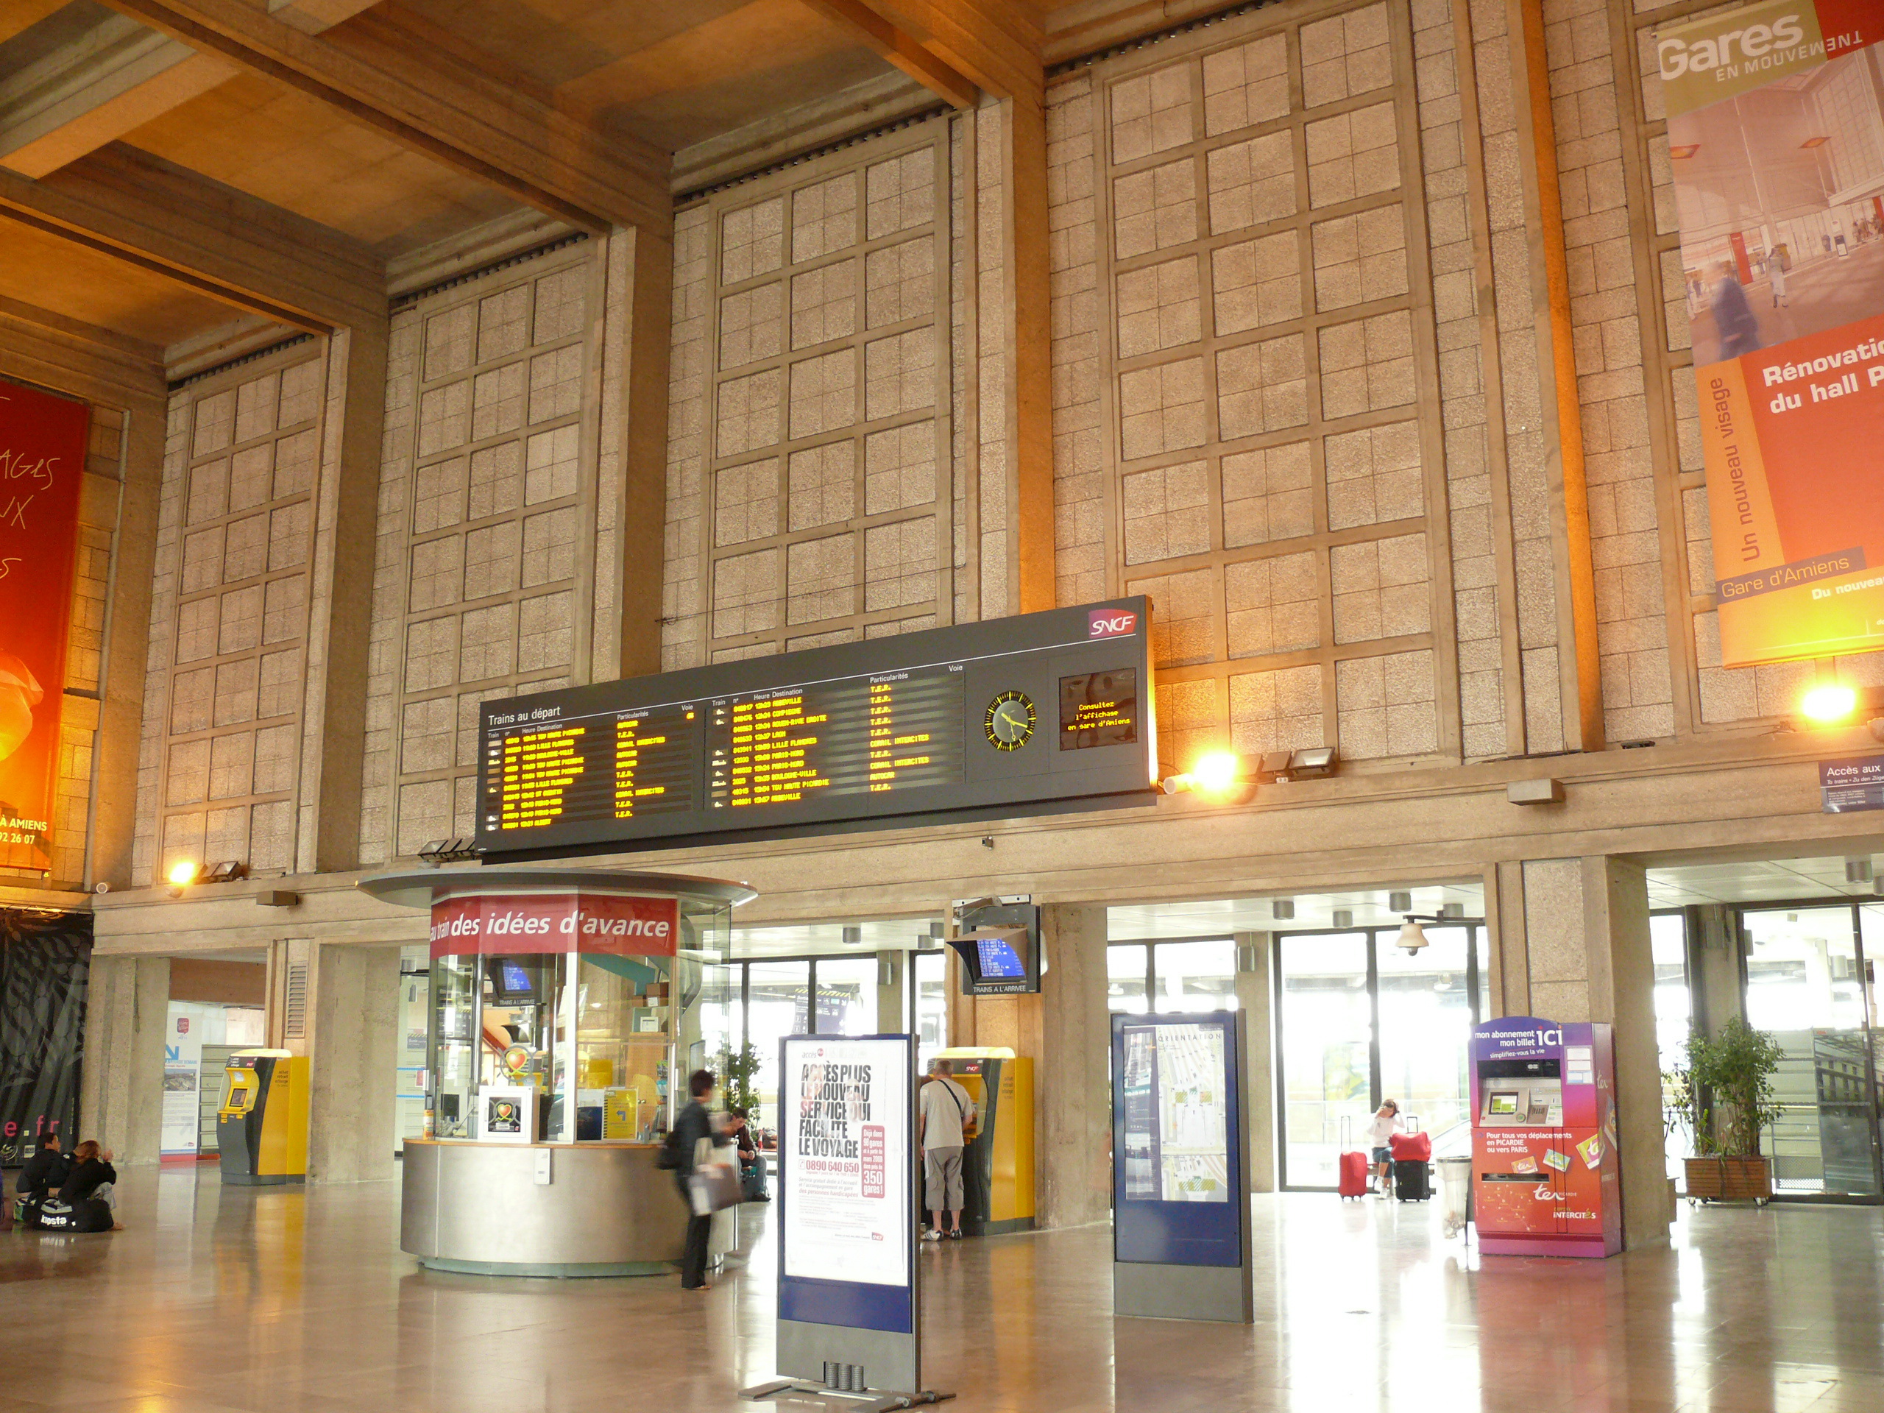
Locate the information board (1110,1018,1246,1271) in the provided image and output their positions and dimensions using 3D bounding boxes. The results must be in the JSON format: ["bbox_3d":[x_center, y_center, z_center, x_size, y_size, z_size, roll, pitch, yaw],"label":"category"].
[{"bbox_3d":[1.545,2.834,12.328,0.910,1.700,0.150,-7,-13,31],"label":"information board"}]

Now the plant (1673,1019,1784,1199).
[{"bbox_3d":[8.804,4.548,21.449,1.100,2.030,0.800,-8,-13,34],"label":"plant"}]

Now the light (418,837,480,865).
[{"bbox_3d":[-6.546,1.934,25.298,1.150,0.340,0.340,-8,-13,34],"label":"light"}]

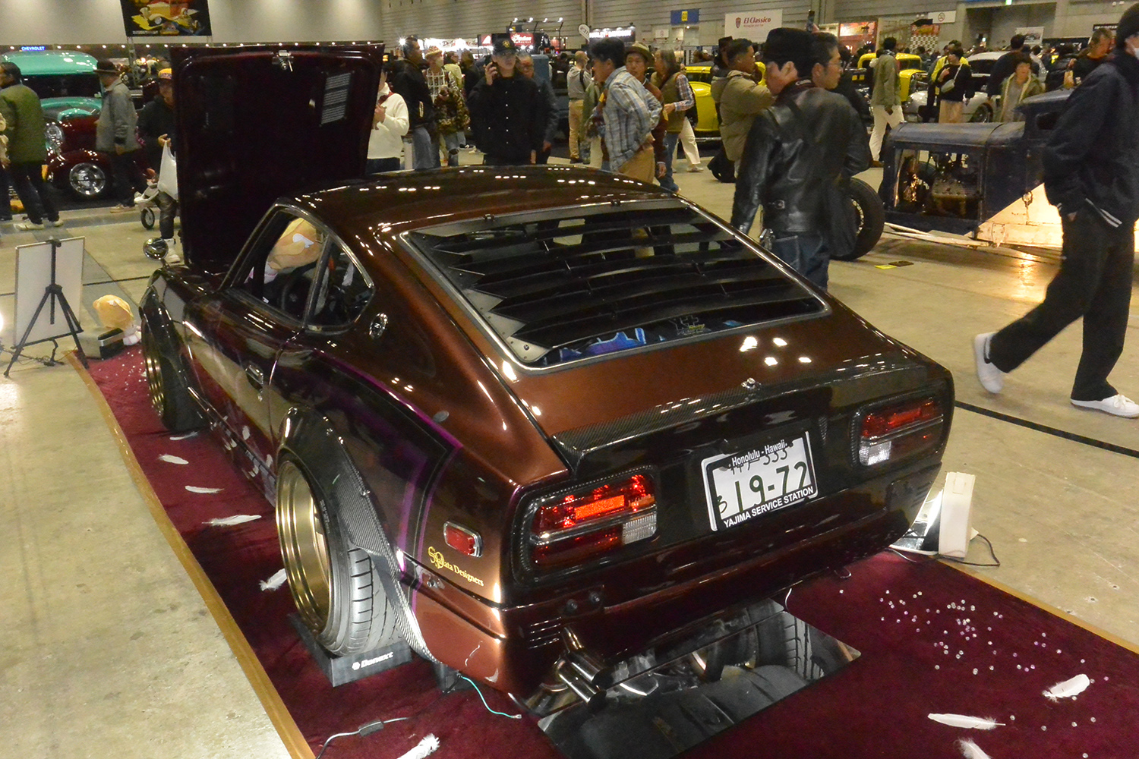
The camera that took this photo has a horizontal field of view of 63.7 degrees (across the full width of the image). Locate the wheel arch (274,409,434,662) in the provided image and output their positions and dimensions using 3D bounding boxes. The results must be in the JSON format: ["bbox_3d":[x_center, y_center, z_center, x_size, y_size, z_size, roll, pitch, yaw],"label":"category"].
[{"bbox_3d":[-0.654,0.372,2.464,0.170,0.535,1.010,-12,22,-29],"label":"wheel arch"}]

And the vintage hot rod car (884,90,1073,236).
[{"bbox_3d":[3.711,-1.565,7.087,3.350,1.380,1.600,15,25,39],"label":"vintage hot rod car"}]

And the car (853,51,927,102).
[{"bbox_3d":[8.255,-7.182,22.628,1.680,1.600,3.950,-12,22,-29],"label":"car"}]

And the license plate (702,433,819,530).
[{"bbox_3d":[0.453,0.234,2.153,0.333,0.170,0.020,-12,5,-29],"label":"license plate"}]

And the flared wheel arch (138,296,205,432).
[{"bbox_3d":[-1.946,-0.185,4.417,0.180,0.490,0.920,-12,22,-29],"label":"flared wheel arch"}]

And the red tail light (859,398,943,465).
[{"bbox_3d":[0.849,0.121,2.372,0.300,0.132,0.065,-12,12,-29],"label":"red tail light"}]

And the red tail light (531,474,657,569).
[{"bbox_3d":[0.048,0.288,1.908,0.300,0.132,0.065,-12,12,-29],"label":"red tail light"}]

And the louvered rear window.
[{"bbox_3d":[0.134,-0.308,2.505,0.970,0.100,0.682,-12,40,-29],"label":"louvered rear window"}]

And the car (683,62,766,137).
[{"bbox_3d":[2.379,-5.110,17.095,4.000,1.520,1.680,-17,25,-38],"label":"car"}]

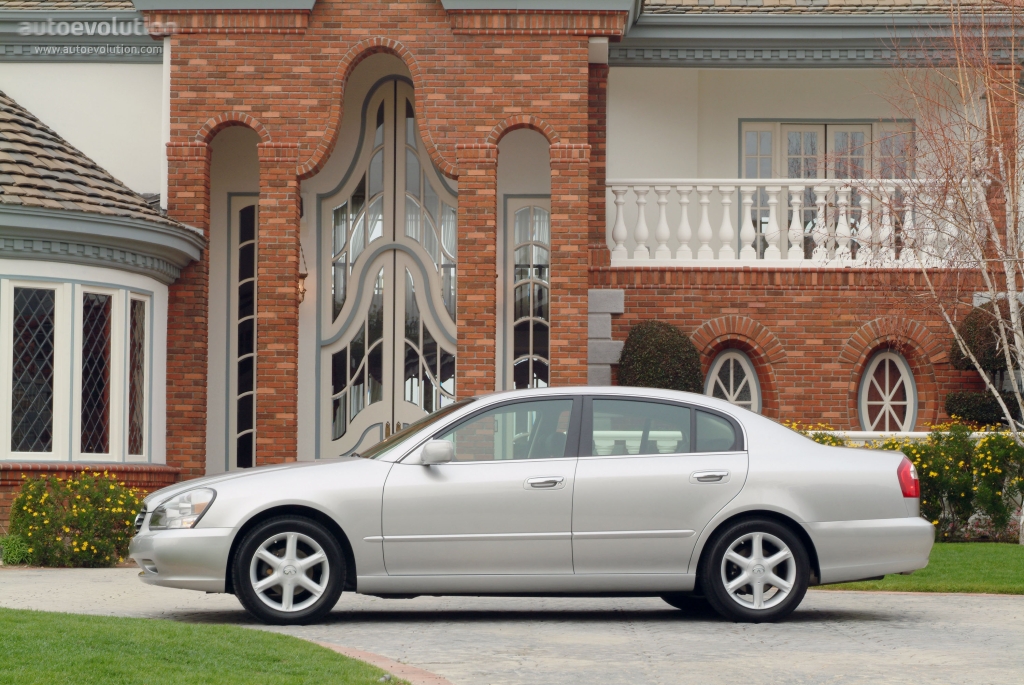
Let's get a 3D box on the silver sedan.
[{"bbox_3d":[0.123,1.016,14.465,5.070,1.490,1.844,1,-4,-10],"label":"silver sedan"}]

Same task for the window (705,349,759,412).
[{"bbox_3d":[2.463,0.672,25.140,0.628,1.204,0.120,0,-3,2],"label":"window"}]

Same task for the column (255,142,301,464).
[{"bbox_3d":[-2.514,0.100,24.320,0.442,4.485,0.420,0,-3,2],"label":"column"}]

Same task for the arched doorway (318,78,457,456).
[{"bbox_3d":[-1.355,-0.358,25.957,1.786,5.413,0.200,0,-3,2],"label":"arched doorway"}]

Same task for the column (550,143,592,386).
[{"bbox_3d":[0.627,0.119,24.226,0.428,4.473,0.420,0,-3,2],"label":"column"}]

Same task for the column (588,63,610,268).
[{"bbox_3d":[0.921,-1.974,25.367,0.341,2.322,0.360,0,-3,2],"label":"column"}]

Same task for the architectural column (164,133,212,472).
[{"bbox_3d":[-3.494,0.092,24.350,0.432,4.494,0.420,0,-3,2],"label":"architectural column"}]

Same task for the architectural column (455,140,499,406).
[{"bbox_3d":[-0.377,0.113,24.256,0.424,4.477,0.420,0,-3,2],"label":"architectural column"}]

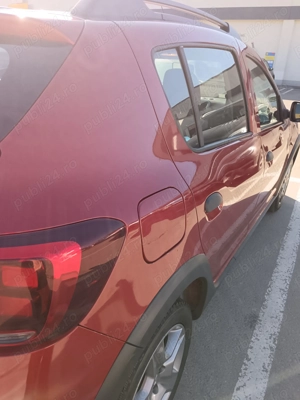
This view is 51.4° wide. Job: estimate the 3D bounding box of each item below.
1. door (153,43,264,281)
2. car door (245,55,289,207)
[{"bbox_3d":[0.323,-0.102,1.421,0.220,1.060,1.030,16,27,28],"label":"door"},{"bbox_3d":[0.831,-0.415,2.186,0.220,1.050,0.990,16,27,28],"label":"car door"}]

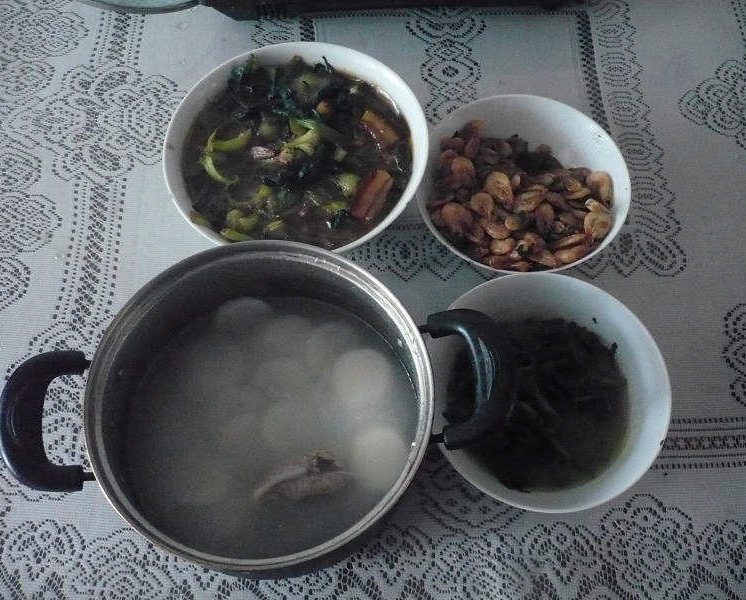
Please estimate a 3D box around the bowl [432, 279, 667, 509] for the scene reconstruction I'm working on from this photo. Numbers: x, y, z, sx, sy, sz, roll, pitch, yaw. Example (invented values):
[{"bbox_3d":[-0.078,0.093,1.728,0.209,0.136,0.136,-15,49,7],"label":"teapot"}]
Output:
[{"bbox_3d":[0.119,0.073,0.591,0.173,0.068,0.173,0,64,0],"label":"bowl"}]

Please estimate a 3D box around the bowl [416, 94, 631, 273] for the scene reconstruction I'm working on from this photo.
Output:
[{"bbox_3d":[0.118,-0.081,0.668,0.169,0.067,0.169,0,64,0],"label":"bowl"}]

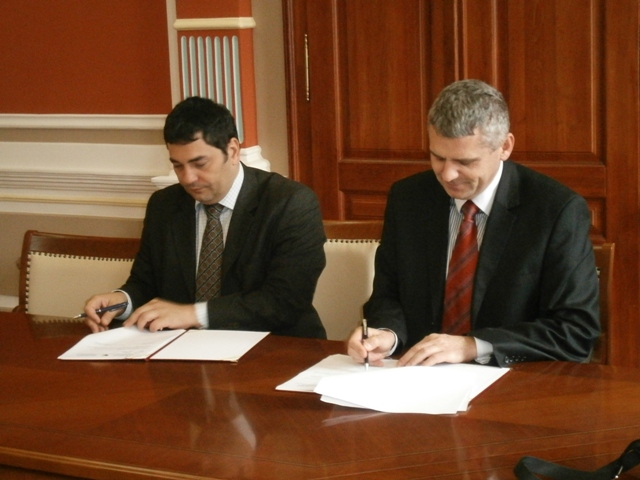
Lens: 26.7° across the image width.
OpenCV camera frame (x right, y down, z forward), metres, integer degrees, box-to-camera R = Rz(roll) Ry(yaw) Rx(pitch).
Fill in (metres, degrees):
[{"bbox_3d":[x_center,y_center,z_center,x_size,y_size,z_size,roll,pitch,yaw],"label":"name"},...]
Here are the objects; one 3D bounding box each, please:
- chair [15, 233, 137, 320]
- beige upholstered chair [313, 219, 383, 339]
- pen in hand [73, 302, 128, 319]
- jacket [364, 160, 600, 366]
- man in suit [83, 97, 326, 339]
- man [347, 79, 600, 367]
[{"bbox_3d":[-0.694,0.488,3.558,0.570,0.950,0.600,3,10,28],"label":"chair"},{"bbox_3d":[-0.104,0.452,3.657,0.570,0.950,0.600,1,10,20],"label":"beige upholstered chair"},{"bbox_3d":[-0.542,0.176,3.340,0.140,0.012,0.012,-16,11,-7],"label":"pen in hand"},{"bbox_3d":[0.407,0.188,3.172,0.570,0.740,0.520,2,10,24],"label":"jacket"},{"bbox_3d":[-0.200,0.281,3.507,0.600,1.320,0.760,2,10,22],"label":"man in suit"},{"bbox_3d":[0.396,0.306,3.160,0.580,1.350,0.750,2,10,24],"label":"man"}]

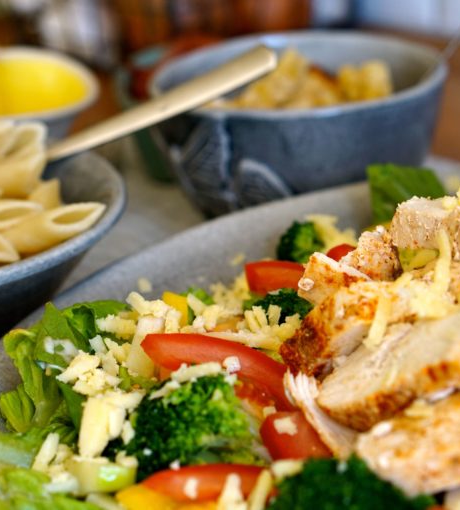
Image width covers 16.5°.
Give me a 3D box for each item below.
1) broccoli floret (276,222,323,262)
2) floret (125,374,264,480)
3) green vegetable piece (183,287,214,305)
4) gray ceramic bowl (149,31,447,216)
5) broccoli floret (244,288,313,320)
[{"bbox_3d":[0.027,-0.004,0.598,0.023,0.021,0.023,-3,23,0],"label":"broccoli floret"},{"bbox_3d":[-0.010,0.050,0.460,0.040,0.030,0.036,-3,23,0],"label":"floret"},{"bbox_3d":[-0.011,0.015,0.568,0.018,0.010,0.015,-3,23,0],"label":"green vegetable piece"},{"bbox_3d":[0.031,-0.054,0.723,0.133,0.061,0.133,-2,23,1],"label":"gray ceramic bowl"},{"bbox_3d":[0.018,0.018,0.550,0.029,0.020,0.026,-3,23,0],"label":"broccoli floret"}]

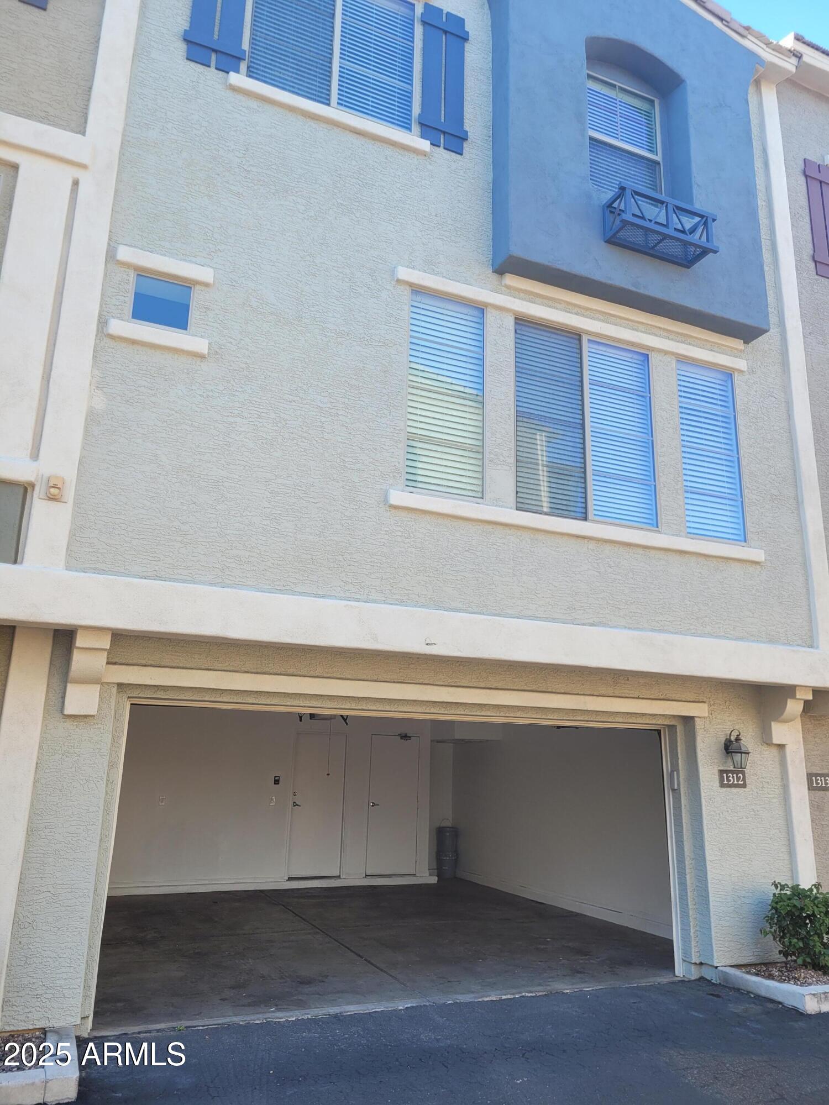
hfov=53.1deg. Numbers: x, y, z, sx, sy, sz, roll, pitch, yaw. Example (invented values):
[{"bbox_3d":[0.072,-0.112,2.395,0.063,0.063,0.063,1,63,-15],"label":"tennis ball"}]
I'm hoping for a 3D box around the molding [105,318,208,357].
[{"bbox_3d":[-1.809,-1.511,5.868,0.675,0.110,0.065,7,-16,-23],"label":"molding"}]

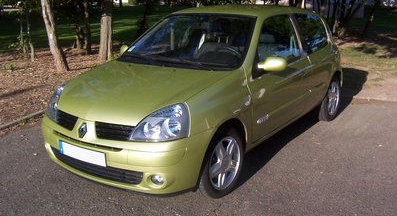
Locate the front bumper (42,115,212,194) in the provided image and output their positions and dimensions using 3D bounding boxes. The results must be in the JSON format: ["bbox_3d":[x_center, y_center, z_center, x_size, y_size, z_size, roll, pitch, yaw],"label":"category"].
[{"bbox_3d":[-0.693,0.323,3.203,1.630,0.470,0.540,9,18,35],"label":"front bumper"}]

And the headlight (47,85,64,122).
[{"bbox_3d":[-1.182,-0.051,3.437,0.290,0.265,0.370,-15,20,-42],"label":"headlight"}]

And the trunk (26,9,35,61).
[{"bbox_3d":[-4.340,-1.889,10.696,0.130,1.327,0.120,-3,14,-22],"label":"trunk"}]

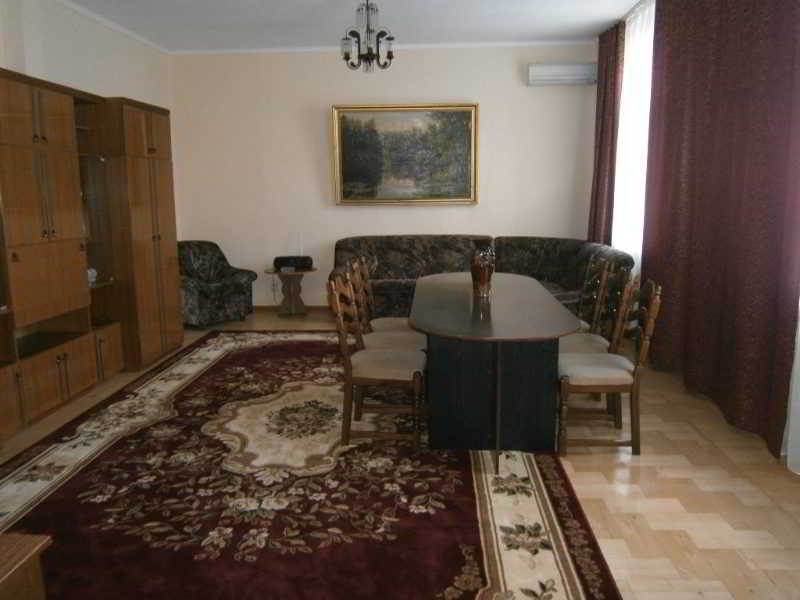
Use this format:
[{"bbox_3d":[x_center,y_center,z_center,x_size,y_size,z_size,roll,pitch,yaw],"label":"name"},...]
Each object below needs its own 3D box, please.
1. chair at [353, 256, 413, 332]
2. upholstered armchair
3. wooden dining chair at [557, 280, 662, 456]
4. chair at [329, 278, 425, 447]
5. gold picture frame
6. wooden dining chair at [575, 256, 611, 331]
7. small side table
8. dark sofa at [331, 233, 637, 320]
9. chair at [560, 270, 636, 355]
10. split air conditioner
[{"bbox_3d":[-0.046,0.160,4.570,0.525,0.980,0.475,0,10,4],"label":"chair"},{"bbox_3d":[-2.232,-0.212,6.986,0.869,0.909,0.829,-8,13,-35],"label":"upholstered armchair"},{"bbox_3d":[1.146,0.347,3.474,0.525,0.970,0.475,0,10,4],"label":"wooden dining chair"},{"bbox_3d":[-0.120,0.332,3.613,0.525,0.980,0.475,0,10,4],"label":"chair"},{"bbox_3d":[0.074,-1.694,7.062,1.693,1.138,0.061,0,10,4],"label":"gold picture frame"},{"bbox_3d":[1.211,0.173,4.436,0.525,0.970,0.475,0,10,4],"label":"wooden dining chair"},{"bbox_3d":[-1.279,-0.074,7.153,0.576,0.556,0.434,0,10,4],"label":"small side table"},{"bbox_3d":[0.676,-0.149,6.410,3.011,0.919,1.758,0,10,4],"label":"dark sofa"},{"bbox_3d":[1.179,0.260,3.955,0.525,0.970,0.475,0,10,4],"label":"chair"},{"bbox_3d":[1.832,-2.511,6.729,0.798,0.240,0.202,0,10,4],"label":"split air conditioner"}]

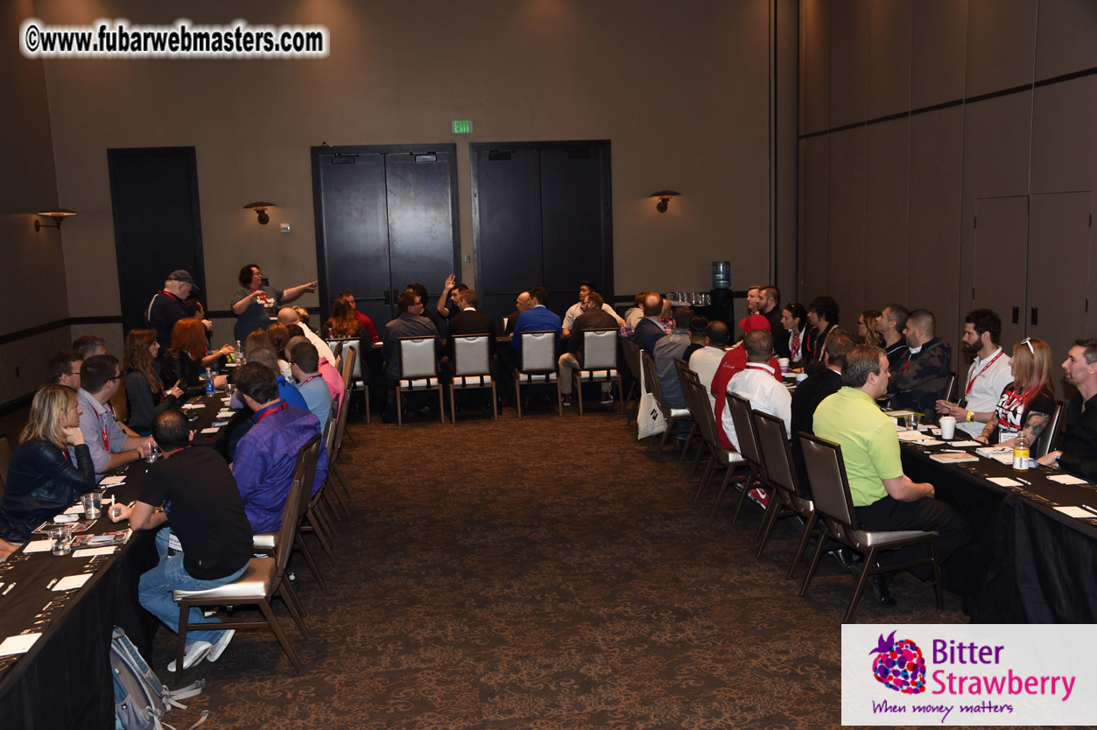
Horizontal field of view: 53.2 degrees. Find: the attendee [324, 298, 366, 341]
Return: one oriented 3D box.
[{"bbox_3d":[-2.132,-0.078,11.659,0.512,1.310,0.739,-2,8,-4],"label":"attendee"}]

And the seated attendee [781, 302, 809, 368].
[{"bbox_3d":[2.203,0.079,9.953,0.720,1.240,0.480,-5,8,-22],"label":"seated attendee"}]

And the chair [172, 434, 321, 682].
[{"bbox_3d":[-1.465,0.988,5.323,0.600,0.930,0.460,-3,8,-6],"label":"chair"}]

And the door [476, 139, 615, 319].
[{"bbox_3d":[-0.062,-1.661,16.197,2.070,3.200,0.140,-3,8,-7],"label":"door"}]

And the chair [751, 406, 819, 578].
[{"bbox_3d":[1.612,0.751,6.674,0.600,0.930,0.460,-4,8,-13],"label":"chair"}]

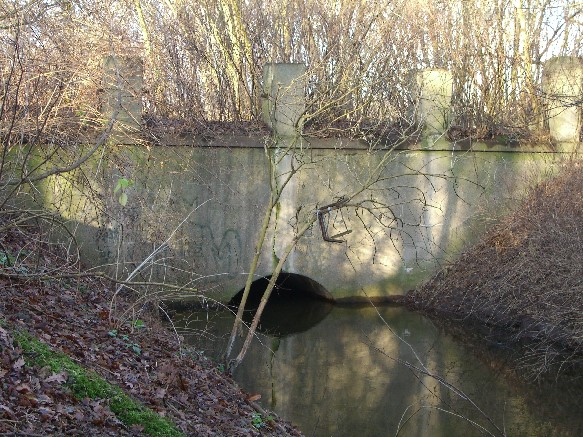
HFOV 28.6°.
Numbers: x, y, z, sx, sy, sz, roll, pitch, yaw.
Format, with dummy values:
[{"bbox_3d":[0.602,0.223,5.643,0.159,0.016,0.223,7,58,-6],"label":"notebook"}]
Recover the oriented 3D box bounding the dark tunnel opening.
[{"bbox_3d":[-0.209,1.020,14.137,1.330,0.780,0.700,0,3,-16],"label":"dark tunnel opening"}]

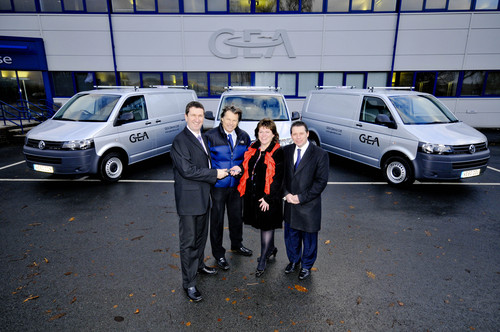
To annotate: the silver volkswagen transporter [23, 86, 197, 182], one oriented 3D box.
[{"bbox_3d":[-3.264,-1.084,7.877,2.000,2.060,4.890,5,16,19],"label":"silver volkswagen transporter"}]

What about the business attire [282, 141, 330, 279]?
[{"bbox_3d":[0.549,0.380,3.098,0.550,1.680,0.400,8,16,26],"label":"business attire"}]

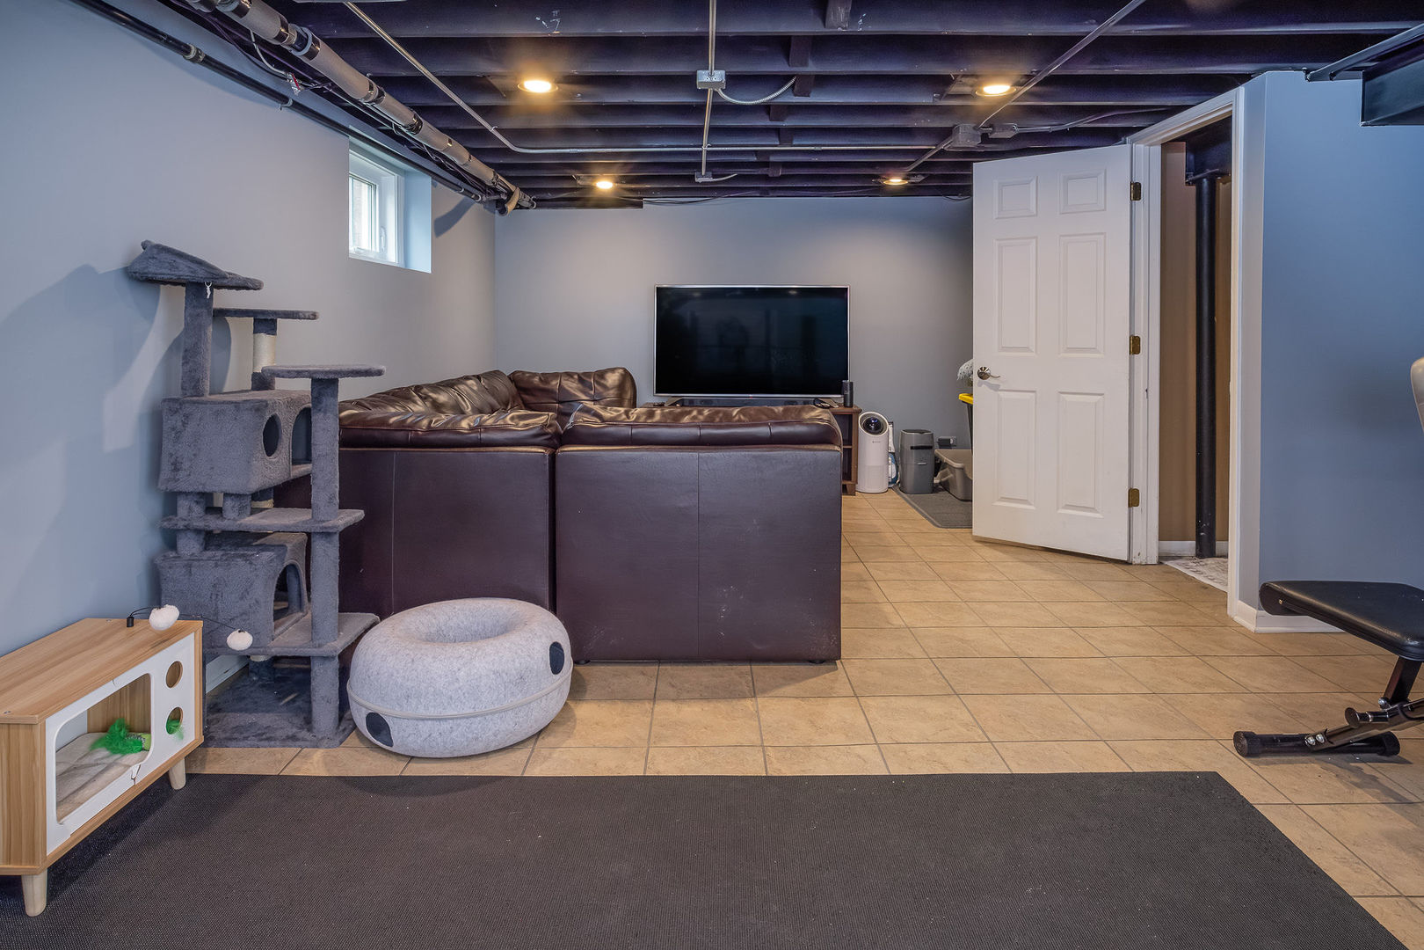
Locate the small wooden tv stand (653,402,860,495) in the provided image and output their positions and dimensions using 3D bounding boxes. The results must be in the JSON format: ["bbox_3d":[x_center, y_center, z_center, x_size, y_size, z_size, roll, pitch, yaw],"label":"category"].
[{"bbox_3d":[0.267,-0.188,5.650,1.520,0.575,0.440,0,9,-1],"label":"small wooden tv stand"}]

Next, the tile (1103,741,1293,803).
[{"bbox_3d":[1.259,0.781,2.075,0.311,0.010,0.298,0,9,-1],"label":"tile"}]

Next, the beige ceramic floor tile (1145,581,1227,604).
[{"bbox_3d":[2.179,0.520,3.555,0.289,0.010,0.298,0,9,-1],"label":"beige ceramic floor tile"}]

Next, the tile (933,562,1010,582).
[{"bbox_3d":[1.223,0.467,3.798,0.307,0.010,0.300,0,10,0],"label":"tile"}]

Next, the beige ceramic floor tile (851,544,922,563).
[{"bbox_3d":[0.869,0.402,3.934,0.302,0.010,0.288,0,10,-1],"label":"beige ceramic floor tile"}]

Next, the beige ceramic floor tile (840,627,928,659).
[{"bbox_3d":[0.614,0.628,2.948,0.311,0.010,0.298,0,9,-1],"label":"beige ceramic floor tile"}]

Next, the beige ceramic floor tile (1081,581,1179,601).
[{"bbox_3d":[1.795,0.500,3.398,0.302,0.010,0.288,0,10,-1],"label":"beige ceramic floor tile"}]

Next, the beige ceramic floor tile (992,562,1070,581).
[{"bbox_3d":[1.484,0.451,3.669,0.302,0.010,0.288,0,10,-1],"label":"beige ceramic floor tile"}]

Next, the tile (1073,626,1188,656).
[{"bbox_3d":[1.523,0.609,2.880,0.305,0.010,0.292,0,9,-1],"label":"tile"}]

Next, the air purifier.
[{"bbox_3d":[1.150,-0.170,5.630,0.222,0.550,0.222,0,9,-1],"label":"air purifier"}]

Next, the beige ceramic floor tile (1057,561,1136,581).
[{"bbox_3d":[1.817,0.458,3.728,0.305,0.010,0.292,0,9,-1],"label":"beige ceramic floor tile"}]

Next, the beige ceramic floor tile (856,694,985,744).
[{"bbox_3d":[0.596,0.702,2.267,0.302,0.010,0.288,0,10,-1],"label":"beige ceramic floor tile"}]

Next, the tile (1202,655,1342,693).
[{"bbox_3d":[1.811,0.649,2.567,0.302,0.010,0.288,0,10,-1],"label":"tile"}]

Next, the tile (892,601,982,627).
[{"bbox_3d":[0.915,0.569,3.207,0.307,0.010,0.300,0,10,0],"label":"tile"}]

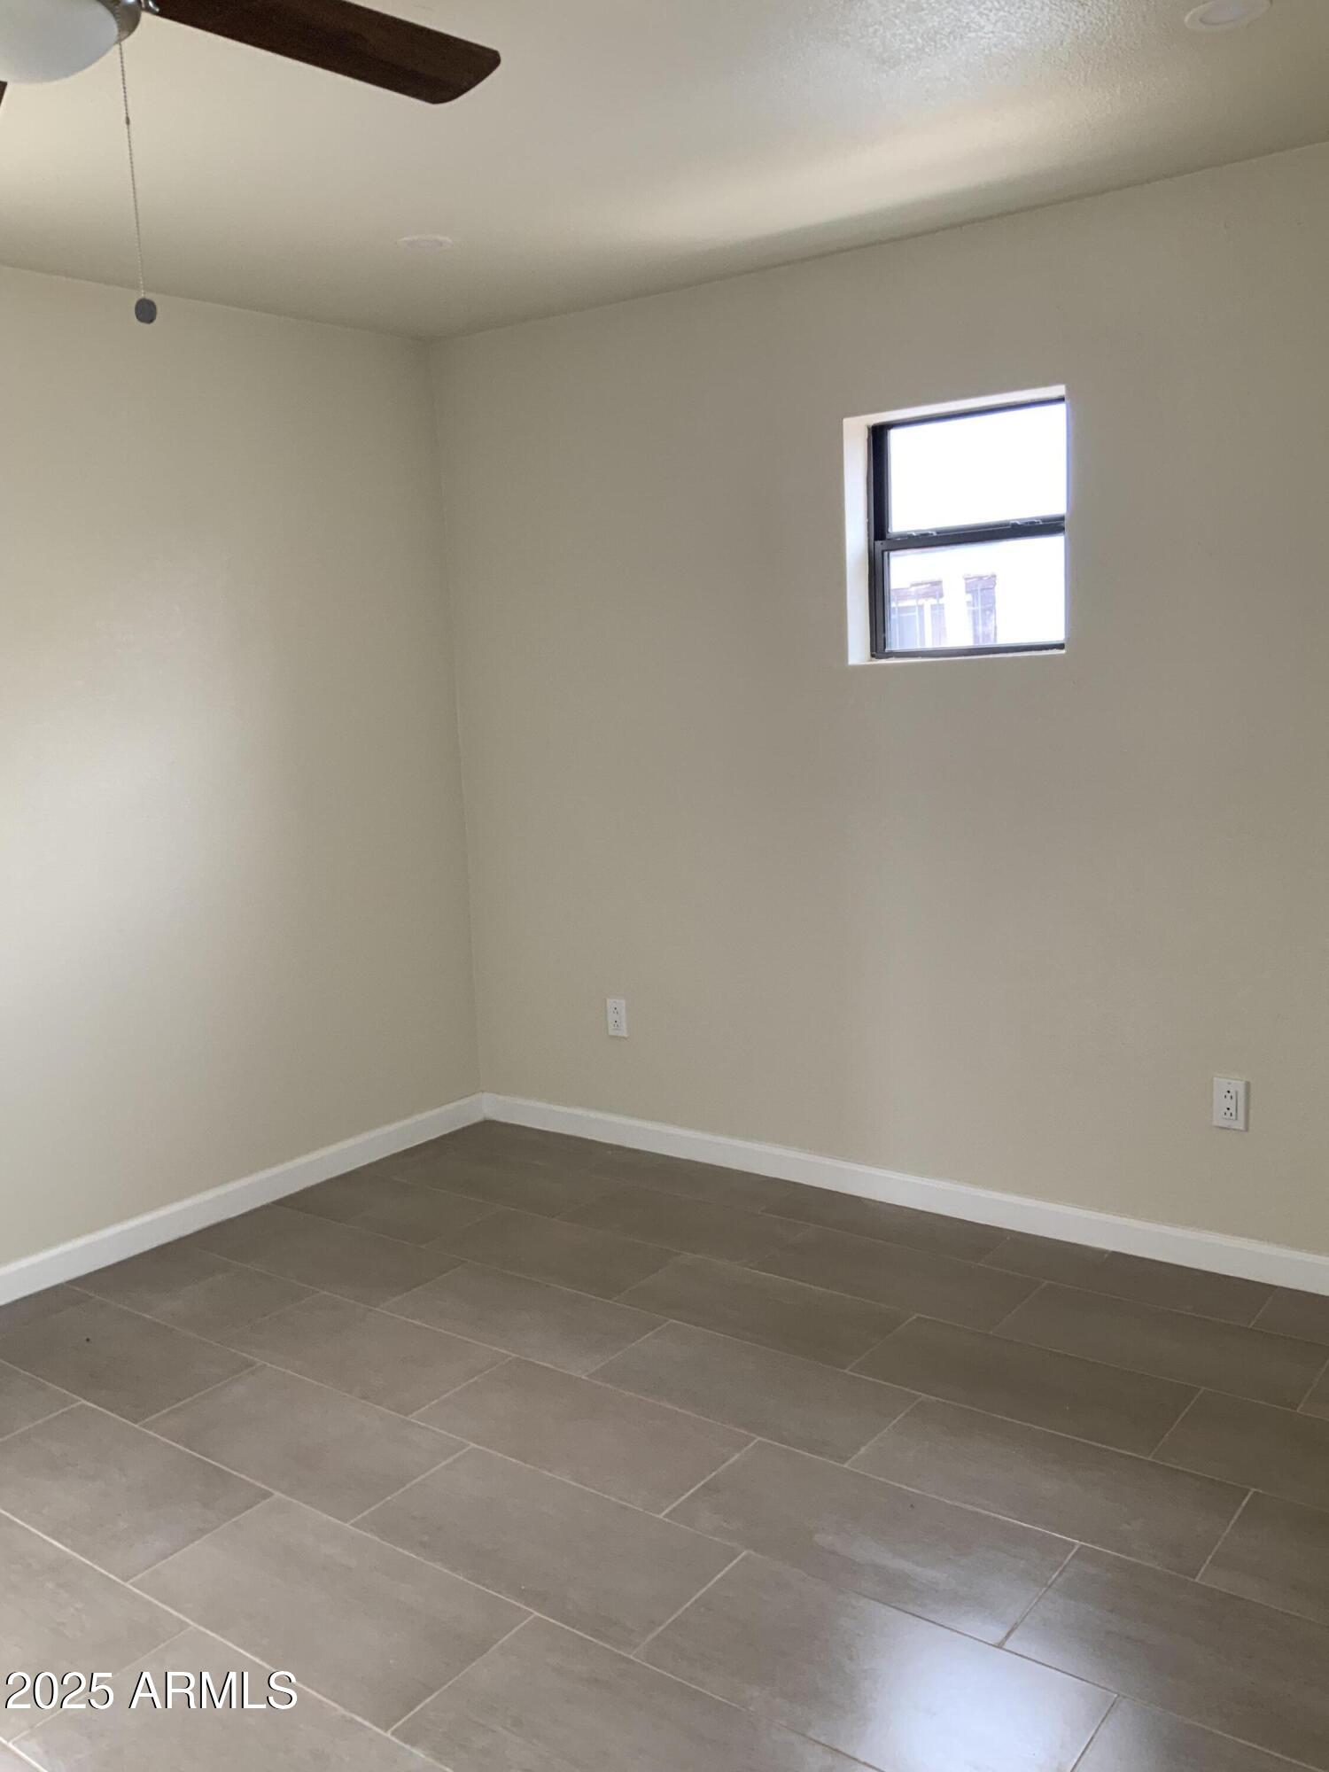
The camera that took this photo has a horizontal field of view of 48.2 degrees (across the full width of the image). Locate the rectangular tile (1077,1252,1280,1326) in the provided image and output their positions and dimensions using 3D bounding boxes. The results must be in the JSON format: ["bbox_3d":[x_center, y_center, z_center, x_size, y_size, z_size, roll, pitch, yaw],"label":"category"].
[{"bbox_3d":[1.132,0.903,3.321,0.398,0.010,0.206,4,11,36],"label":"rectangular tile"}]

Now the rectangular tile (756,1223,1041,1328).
[{"bbox_3d":[0.536,0.909,3.444,0.610,0.010,0.304,4,11,36],"label":"rectangular tile"}]

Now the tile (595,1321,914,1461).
[{"bbox_3d":[0.173,1.001,2.957,0.611,0.010,0.306,4,11,37],"label":"tile"}]

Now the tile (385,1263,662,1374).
[{"bbox_3d":[-0.319,0.964,3.321,0.610,0.010,0.304,4,11,36],"label":"tile"}]

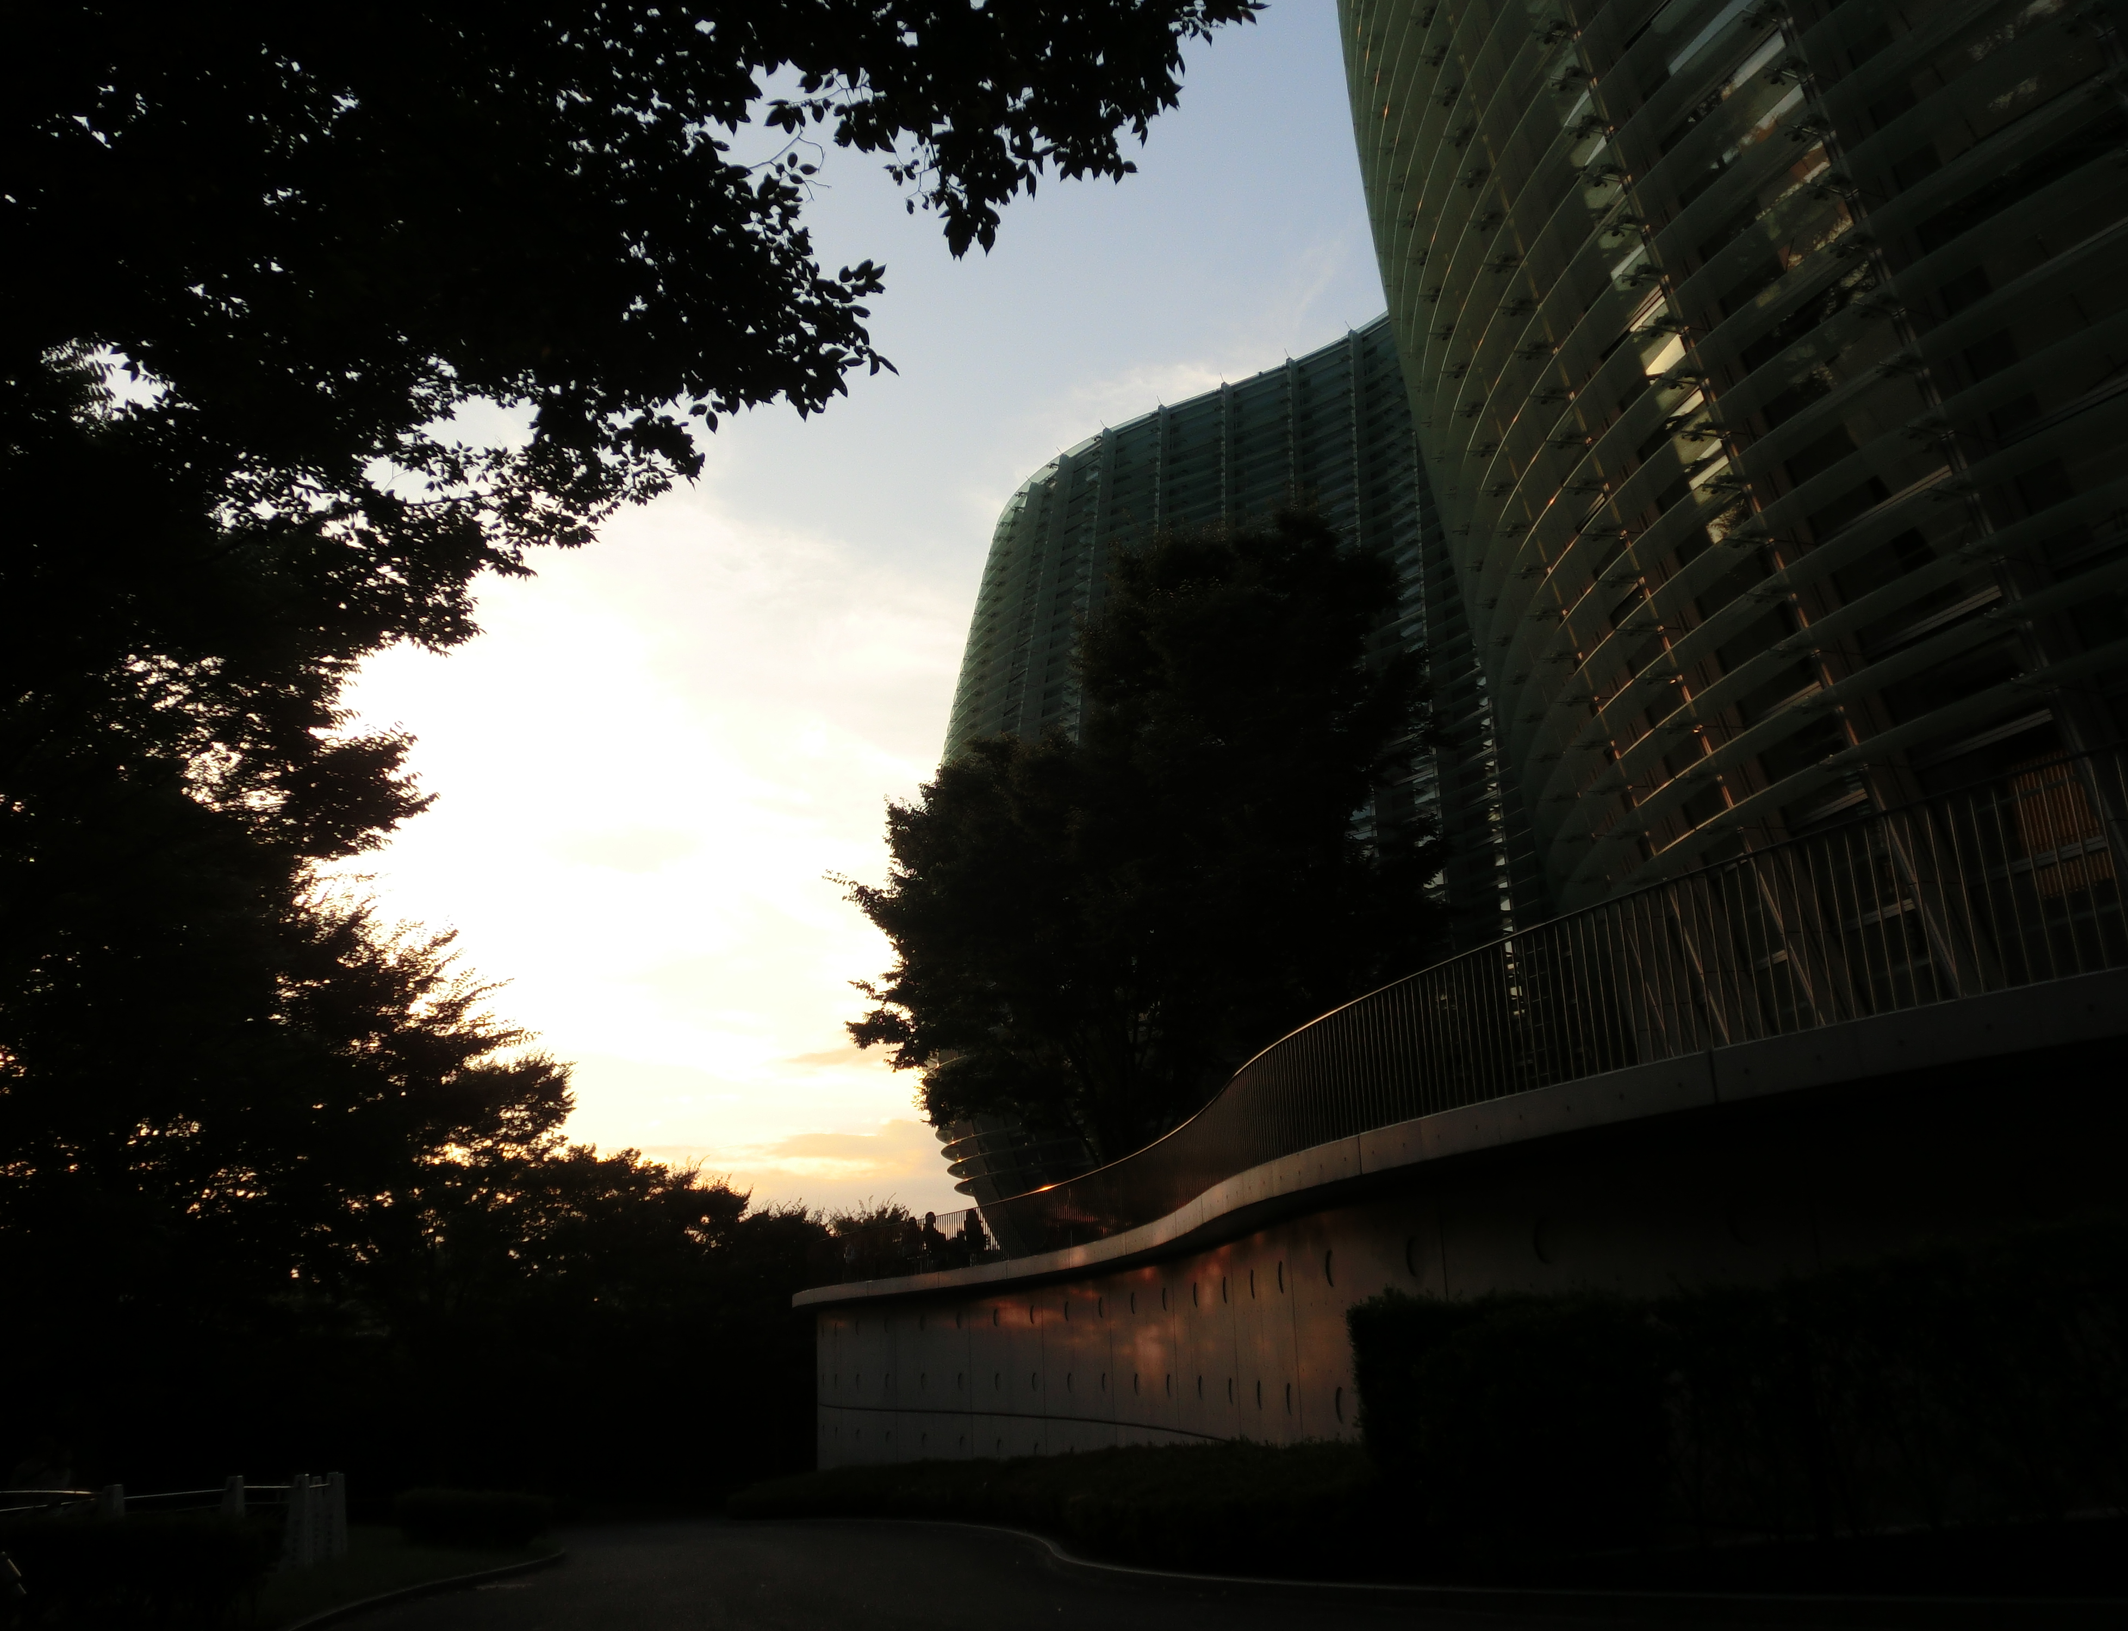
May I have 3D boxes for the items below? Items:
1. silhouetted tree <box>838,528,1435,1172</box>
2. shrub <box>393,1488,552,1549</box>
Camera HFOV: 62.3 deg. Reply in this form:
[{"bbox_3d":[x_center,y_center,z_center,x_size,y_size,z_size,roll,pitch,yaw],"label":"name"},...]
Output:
[{"bbox_3d":[1.530,0.883,33.118,10.600,14.030,10.200,-3,-17,3],"label":"silhouetted tree"},{"bbox_3d":[-6.670,7.914,19.817,1.800,0.680,1.200,3,-18,-17],"label":"shrub"}]

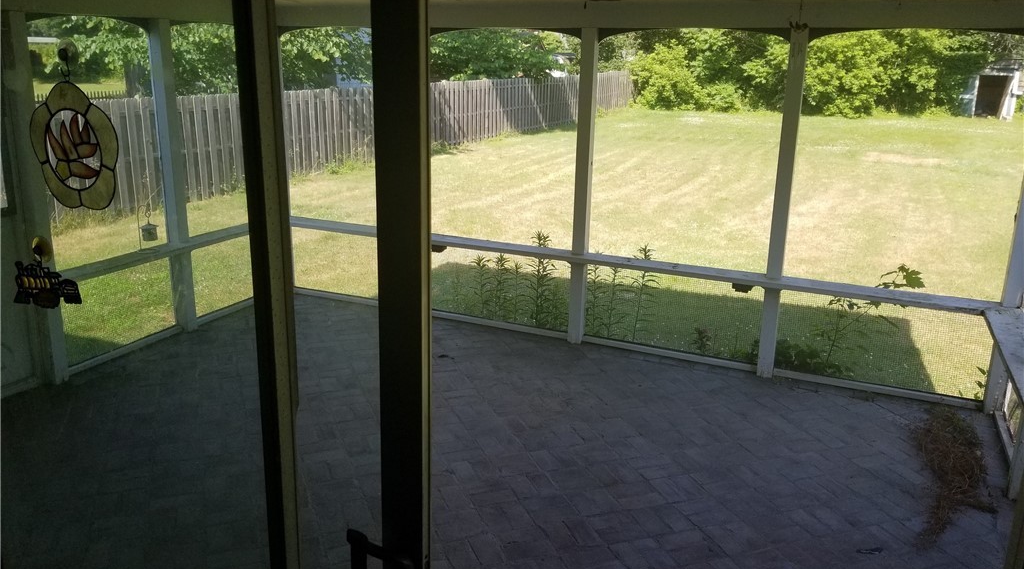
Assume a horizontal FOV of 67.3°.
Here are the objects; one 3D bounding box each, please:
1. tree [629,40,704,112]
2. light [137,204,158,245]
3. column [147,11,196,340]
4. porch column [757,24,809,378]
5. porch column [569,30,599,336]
[{"bbox_3d":[7.938,-10.661,39.500,3.850,3.500,3.600,4,15,10],"label":"tree"},{"bbox_3d":[-2.312,-0.354,4.889,0.130,0.292,0.125,-6,16,-25],"label":"light"},{"bbox_3d":[-2.228,-0.668,5.078,0.090,2.040,0.090,8,16,25],"label":"column"},{"bbox_3d":[1.581,-0.428,4.480,0.090,2.030,0.090,8,16,25],"label":"porch column"},{"bbox_3d":[0.475,-0.594,5.022,0.090,2.035,0.090,8,16,25],"label":"porch column"}]

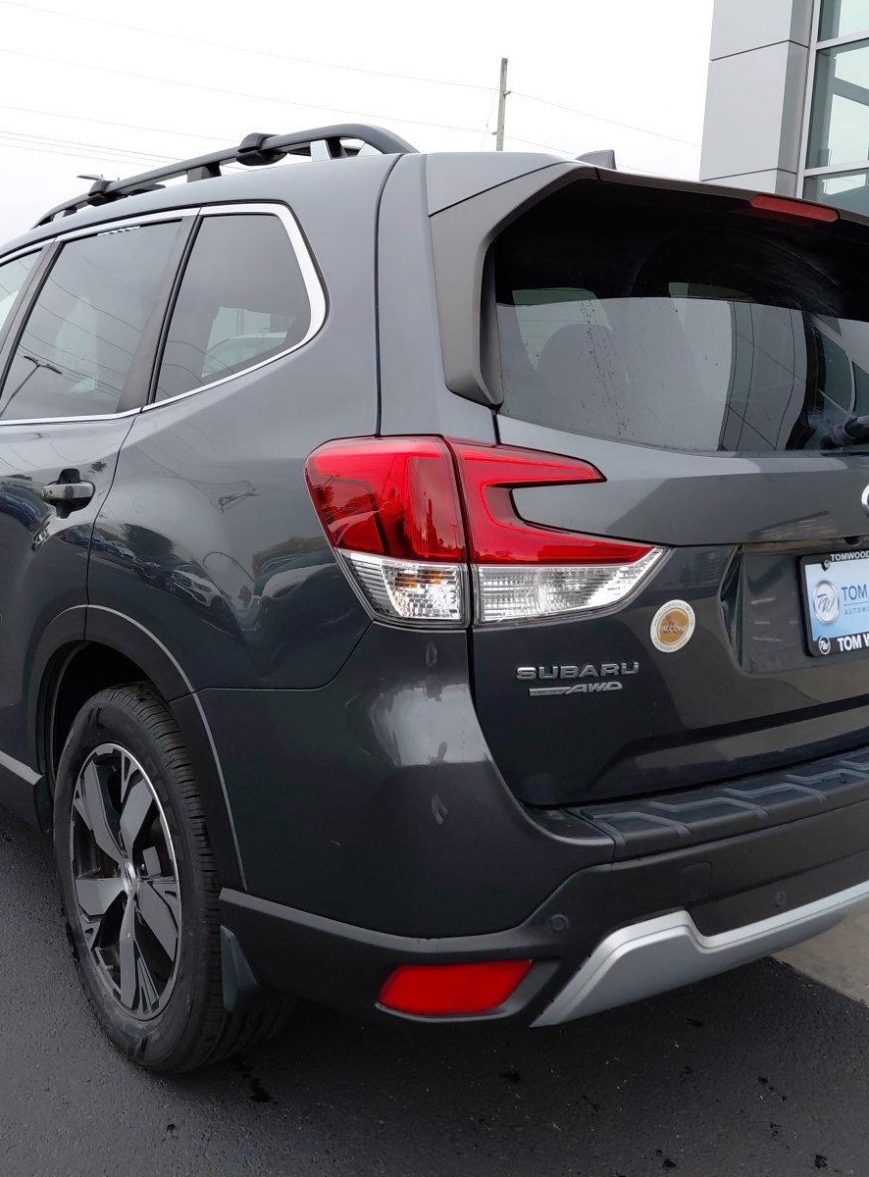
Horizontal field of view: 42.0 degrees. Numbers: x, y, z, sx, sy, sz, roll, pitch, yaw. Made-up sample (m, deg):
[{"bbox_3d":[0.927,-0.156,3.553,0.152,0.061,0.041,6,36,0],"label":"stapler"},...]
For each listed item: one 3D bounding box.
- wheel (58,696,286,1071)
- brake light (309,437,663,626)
[{"bbox_3d":[-0.482,0.505,2.086,0.235,0.700,0.700,-6,12,-38],"label":"wheel"},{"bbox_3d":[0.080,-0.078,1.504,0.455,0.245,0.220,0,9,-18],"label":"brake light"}]

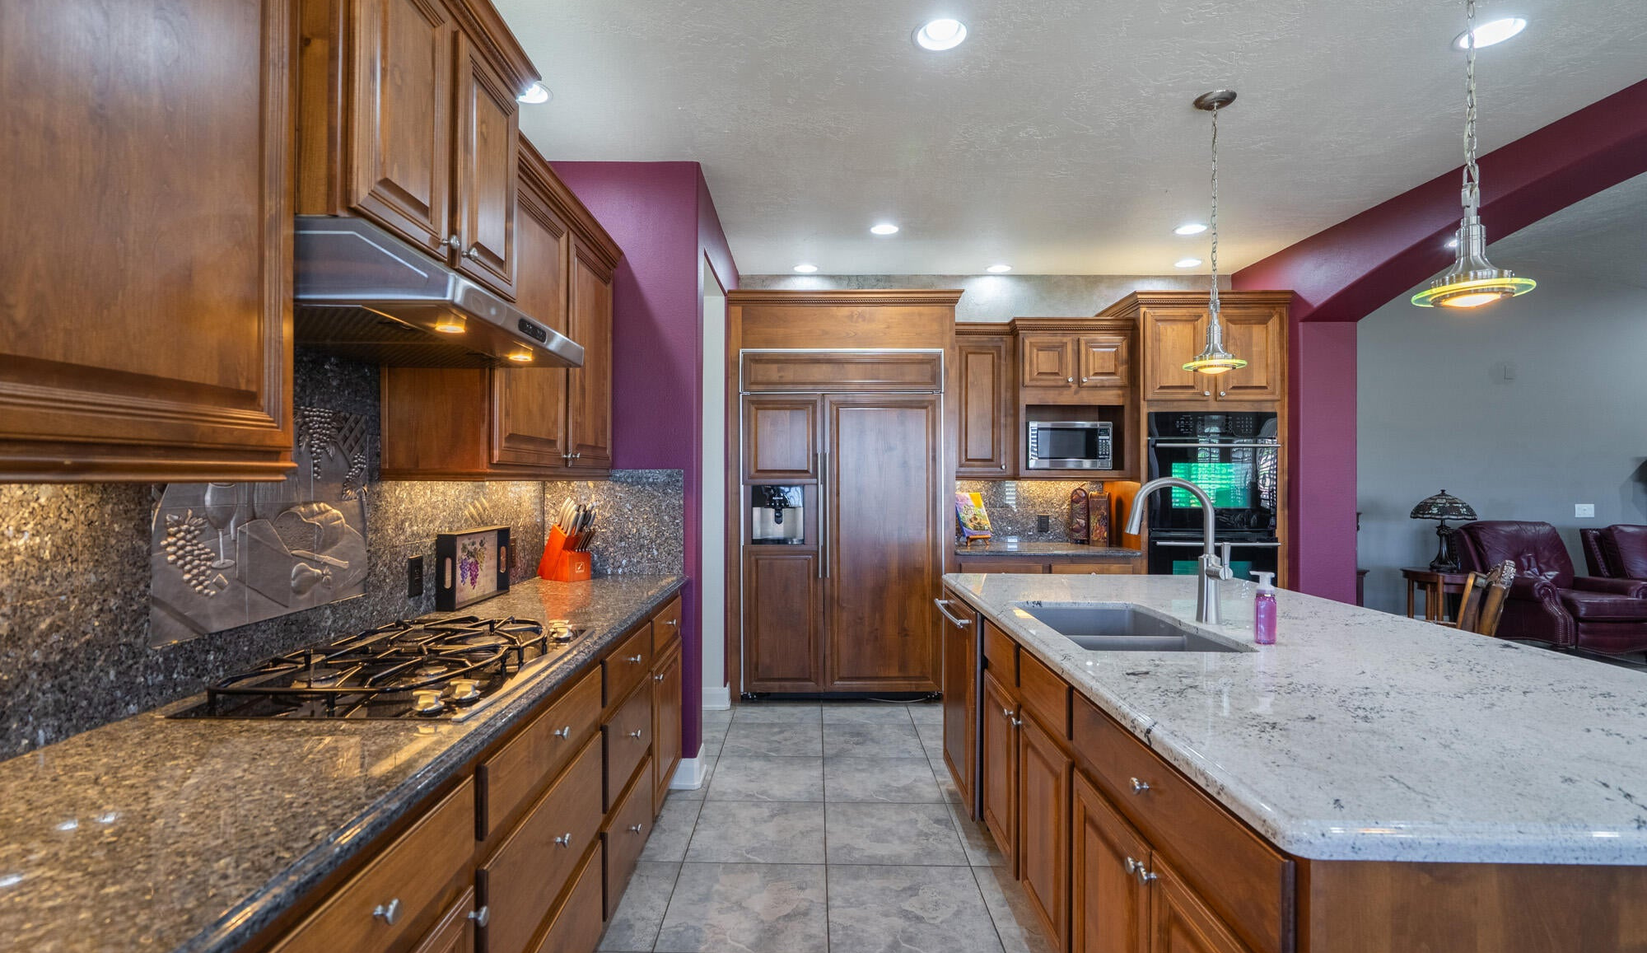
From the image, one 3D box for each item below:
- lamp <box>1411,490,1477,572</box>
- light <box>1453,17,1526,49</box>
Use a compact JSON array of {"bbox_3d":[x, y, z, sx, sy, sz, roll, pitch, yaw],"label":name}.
[{"bbox_3d":[4.998,0.443,5.900,0.415,0.645,0.415,0,0,-1],"label":"lamp"},{"bbox_3d":[2.058,-1.374,2.260,0.175,0.030,0.175,0,0,-1],"label":"light"}]

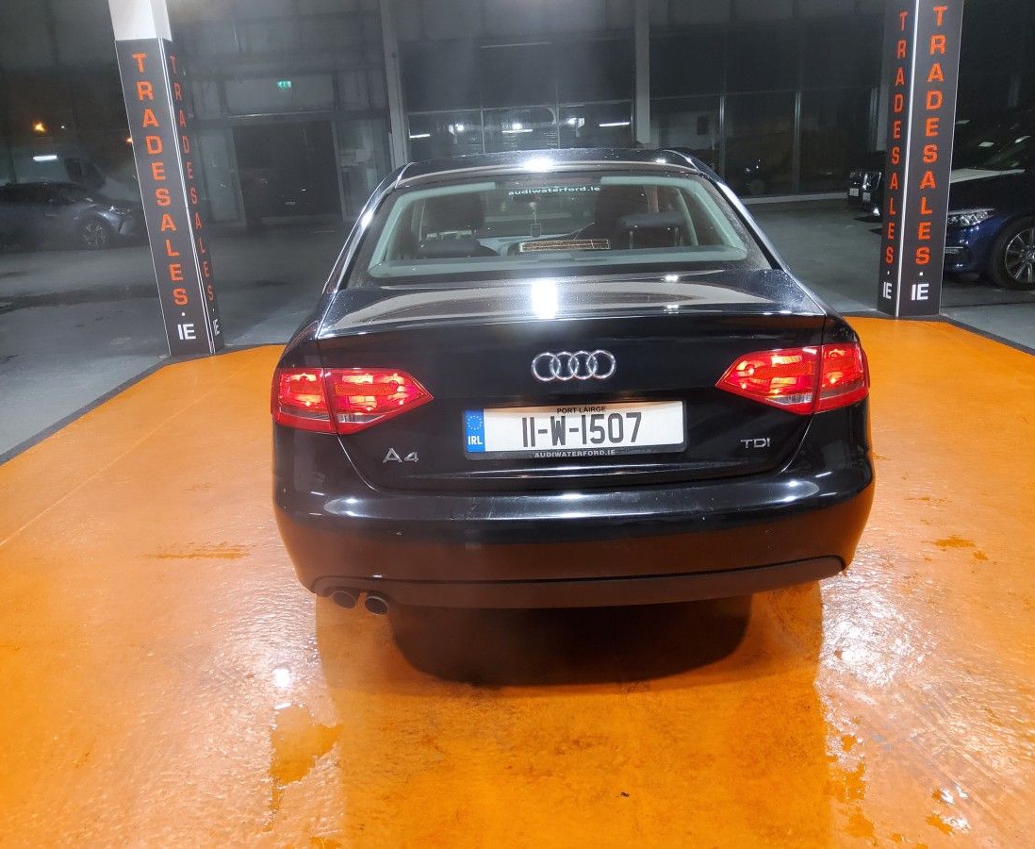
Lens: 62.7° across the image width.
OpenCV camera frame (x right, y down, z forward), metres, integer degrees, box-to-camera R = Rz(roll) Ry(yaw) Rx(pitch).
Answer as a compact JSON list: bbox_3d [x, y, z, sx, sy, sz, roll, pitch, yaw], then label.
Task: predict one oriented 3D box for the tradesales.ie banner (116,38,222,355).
[{"bbox_3d":[-2.765,-1.773,6.865,0.360,2.420,0.320,-3,17,2],"label":"tradesales.ie banner"}]

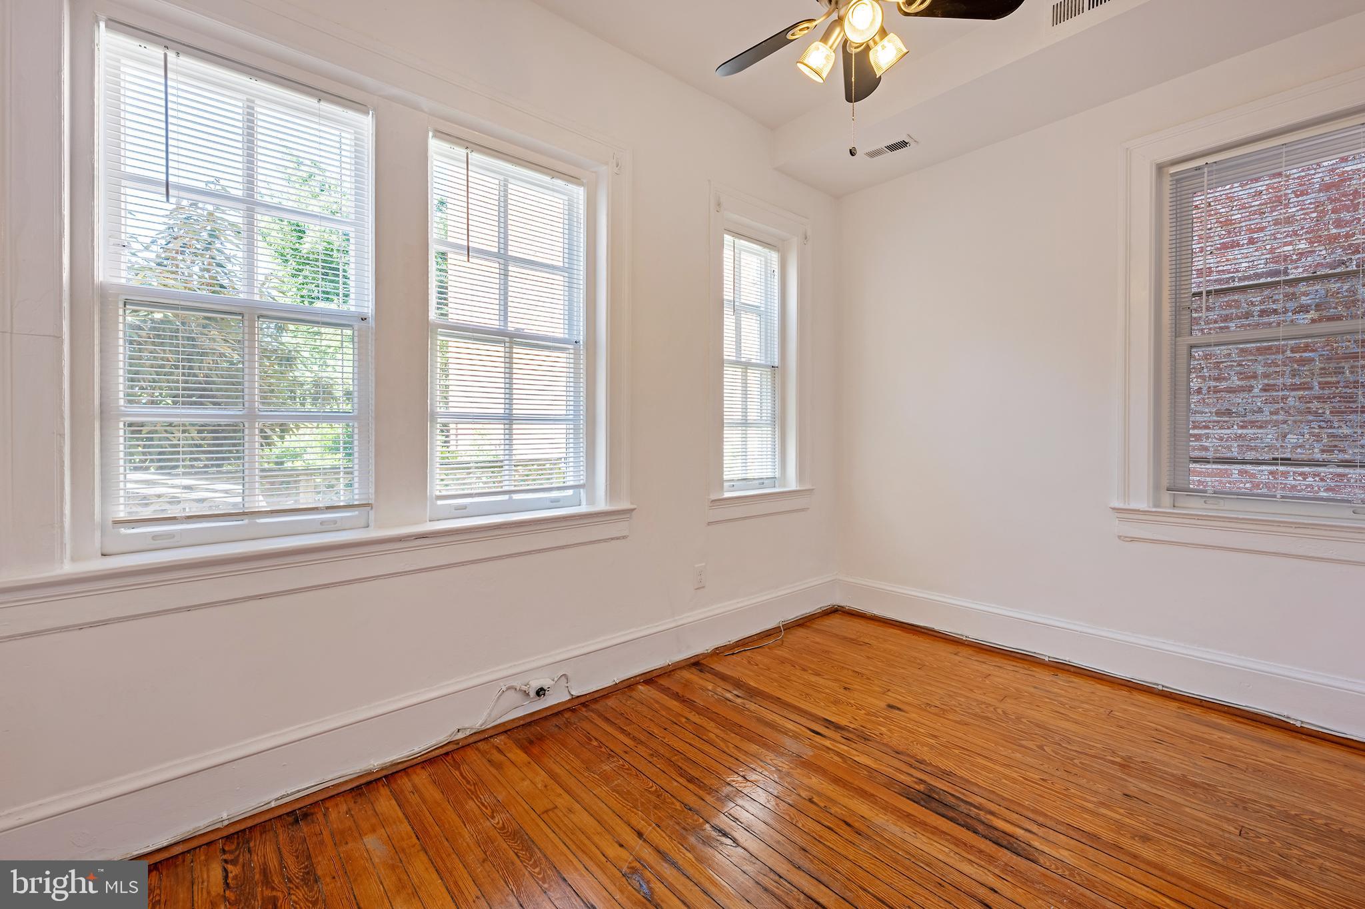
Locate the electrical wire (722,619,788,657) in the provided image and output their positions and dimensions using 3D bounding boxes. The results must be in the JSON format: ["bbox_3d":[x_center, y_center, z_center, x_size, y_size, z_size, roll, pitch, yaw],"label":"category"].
[{"bbox_3d":[0.415,1.013,2.921,0.510,0.065,0.080,-1,2,-41],"label":"electrical wire"}]

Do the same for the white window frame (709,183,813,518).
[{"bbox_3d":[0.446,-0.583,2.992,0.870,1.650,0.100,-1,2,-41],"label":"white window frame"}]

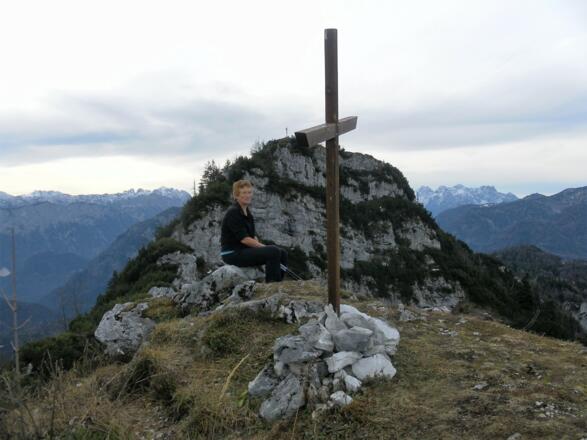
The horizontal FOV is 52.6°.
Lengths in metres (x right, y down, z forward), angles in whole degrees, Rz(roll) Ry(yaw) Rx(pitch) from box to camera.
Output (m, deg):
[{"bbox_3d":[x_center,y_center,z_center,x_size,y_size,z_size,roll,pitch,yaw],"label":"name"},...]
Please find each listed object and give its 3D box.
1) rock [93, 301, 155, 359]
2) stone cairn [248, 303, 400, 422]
[{"bbox_3d":[-1.480,0.965,5.200,0.500,0.460,0.450,0,1,0],"label":"rock"},{"bbox_3d":[0.195,0.860,3.820,0.930,0.580,0.850,0,1,0],"label":"stone cairn"}]

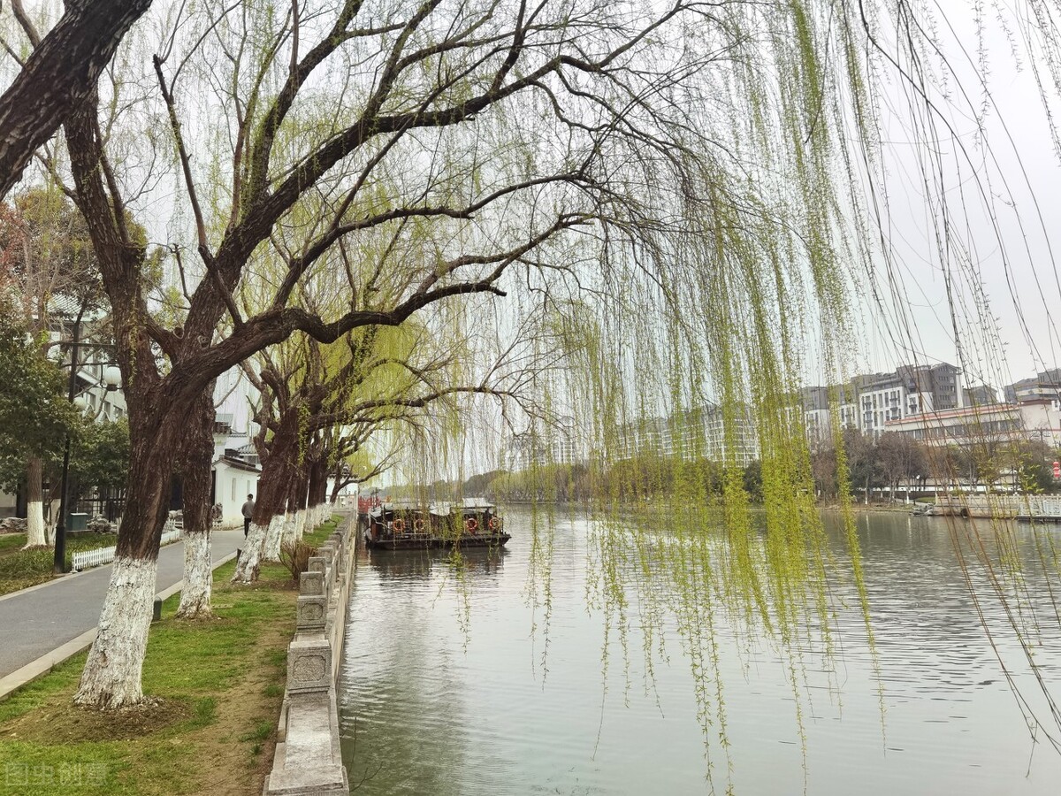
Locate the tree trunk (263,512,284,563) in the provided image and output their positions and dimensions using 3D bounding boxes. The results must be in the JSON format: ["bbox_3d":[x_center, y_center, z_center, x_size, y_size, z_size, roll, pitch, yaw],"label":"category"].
[{"bbox_3d":[-6.767,3.680,21.850,0.504,1.162,0.500,0,-7,0],"label":"tree trunk"}]

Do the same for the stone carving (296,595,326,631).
[{"bbox_3d":[-2.051,2.013,7.753,0.260,0.280,0.230,2,-7,-14],"label":"stone carving"}]

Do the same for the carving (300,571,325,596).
[{"bbox_3d":[-2.706,2.294,10.221,0.260,0.270,0.230,2,-7,-14],"label":"carving"}]

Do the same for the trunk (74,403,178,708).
[{"bbox_3d":[-3.456,1.294,7.106,0.727,2.505,0.600,0,-7,0],"label":"trunk"}]

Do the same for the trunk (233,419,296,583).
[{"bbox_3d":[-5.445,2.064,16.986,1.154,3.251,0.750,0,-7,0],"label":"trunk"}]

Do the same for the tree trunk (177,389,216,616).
[{"bbox_3d":[-4.818,1.433,11.943,0.500,3.343,0.500,0,-7,0],"label":"tree trunk"}]

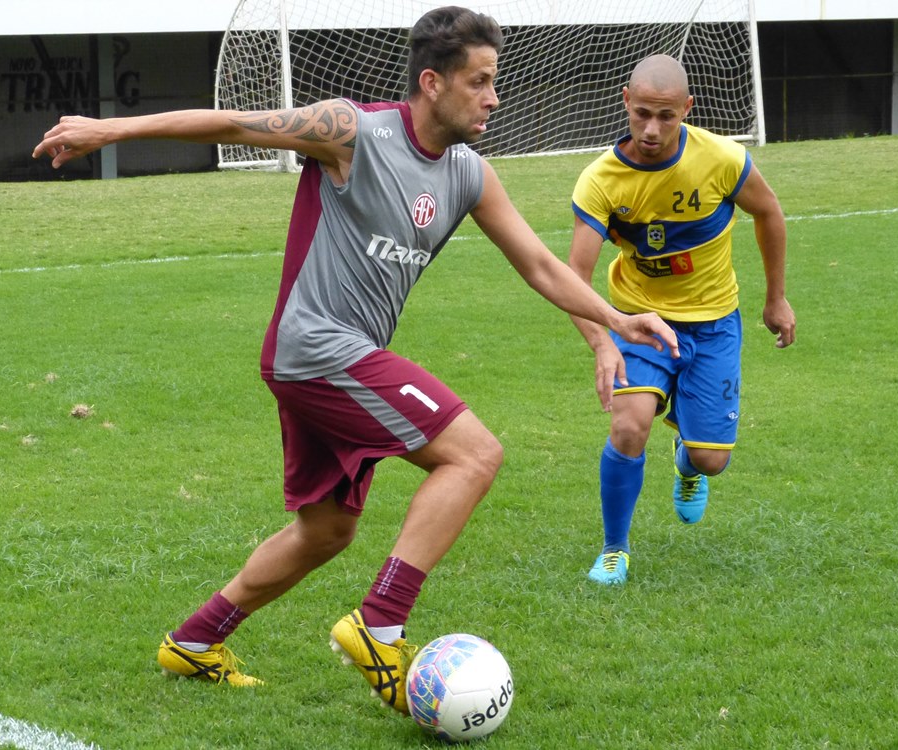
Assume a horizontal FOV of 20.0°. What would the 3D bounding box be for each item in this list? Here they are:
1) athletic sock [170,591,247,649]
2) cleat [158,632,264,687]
[{"bbox_3d":[-0.527,0.540,5.620,0.105,0.135,0.090,46,5,9],"label":"athletic sock"},{"bbox_3d":[-0.529,0.631,5.620,0.270,0.100,0.100,13,6,12],"label":"cleat"}]

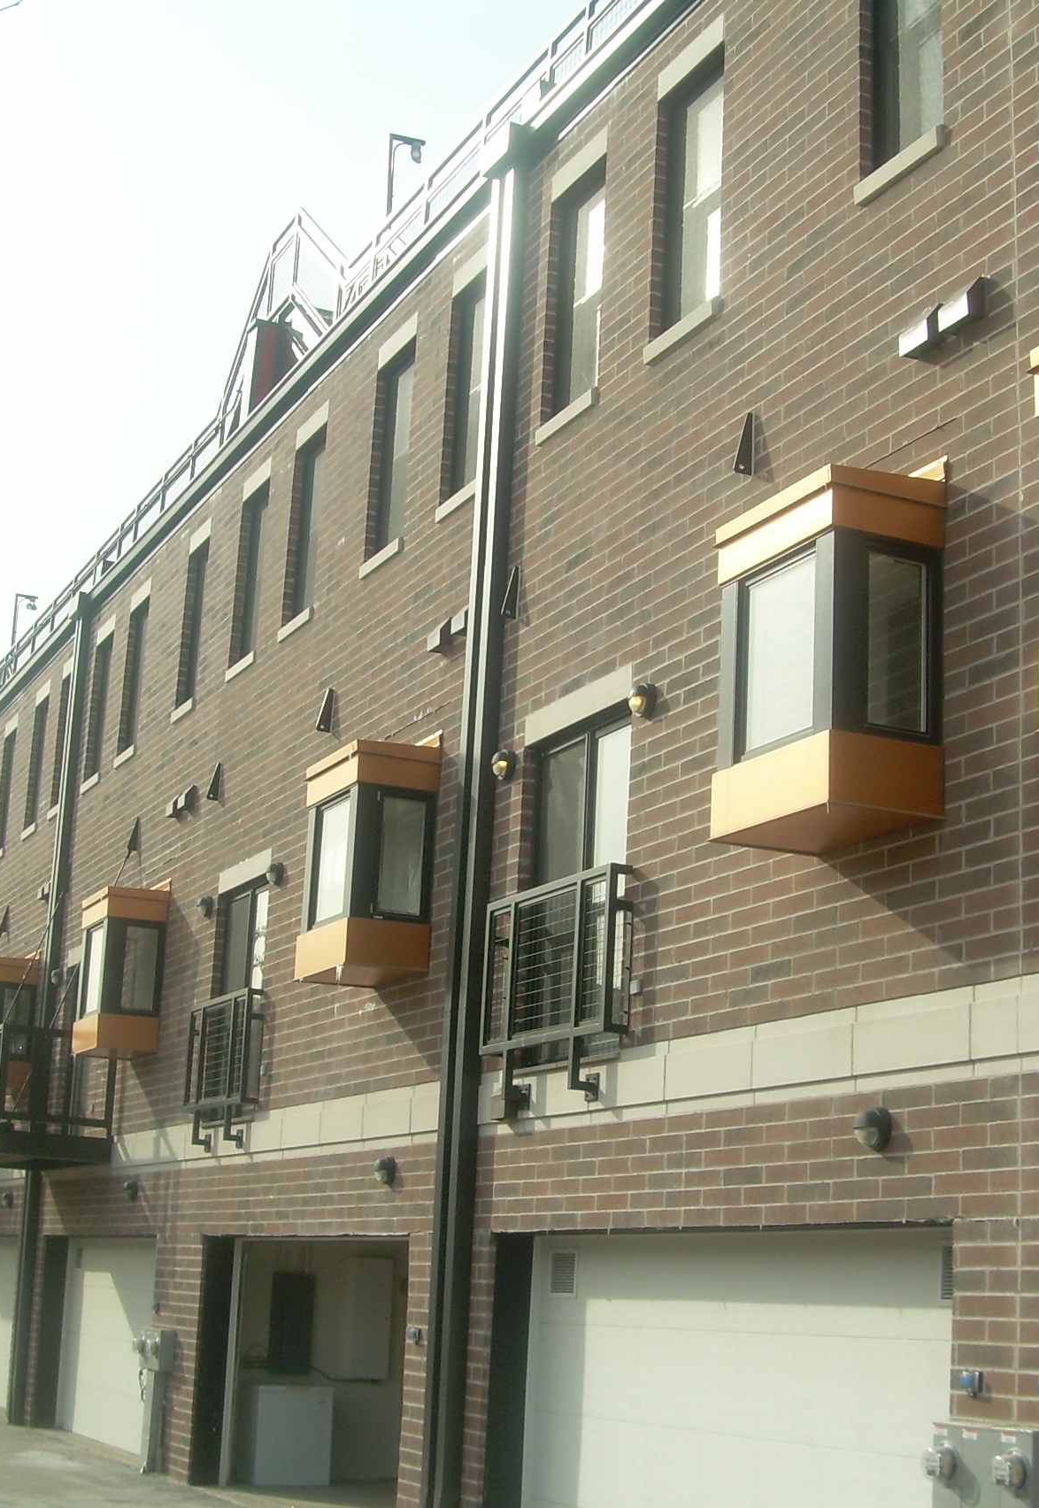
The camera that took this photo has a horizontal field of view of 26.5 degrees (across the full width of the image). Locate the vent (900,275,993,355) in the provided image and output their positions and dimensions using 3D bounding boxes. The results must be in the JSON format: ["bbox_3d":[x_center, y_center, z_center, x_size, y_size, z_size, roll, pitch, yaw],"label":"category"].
[{"bbox_3d":[1.980,-2.042,10.342,0.125,0.235,0.560,9,-15,-23],"label":"vent"}]

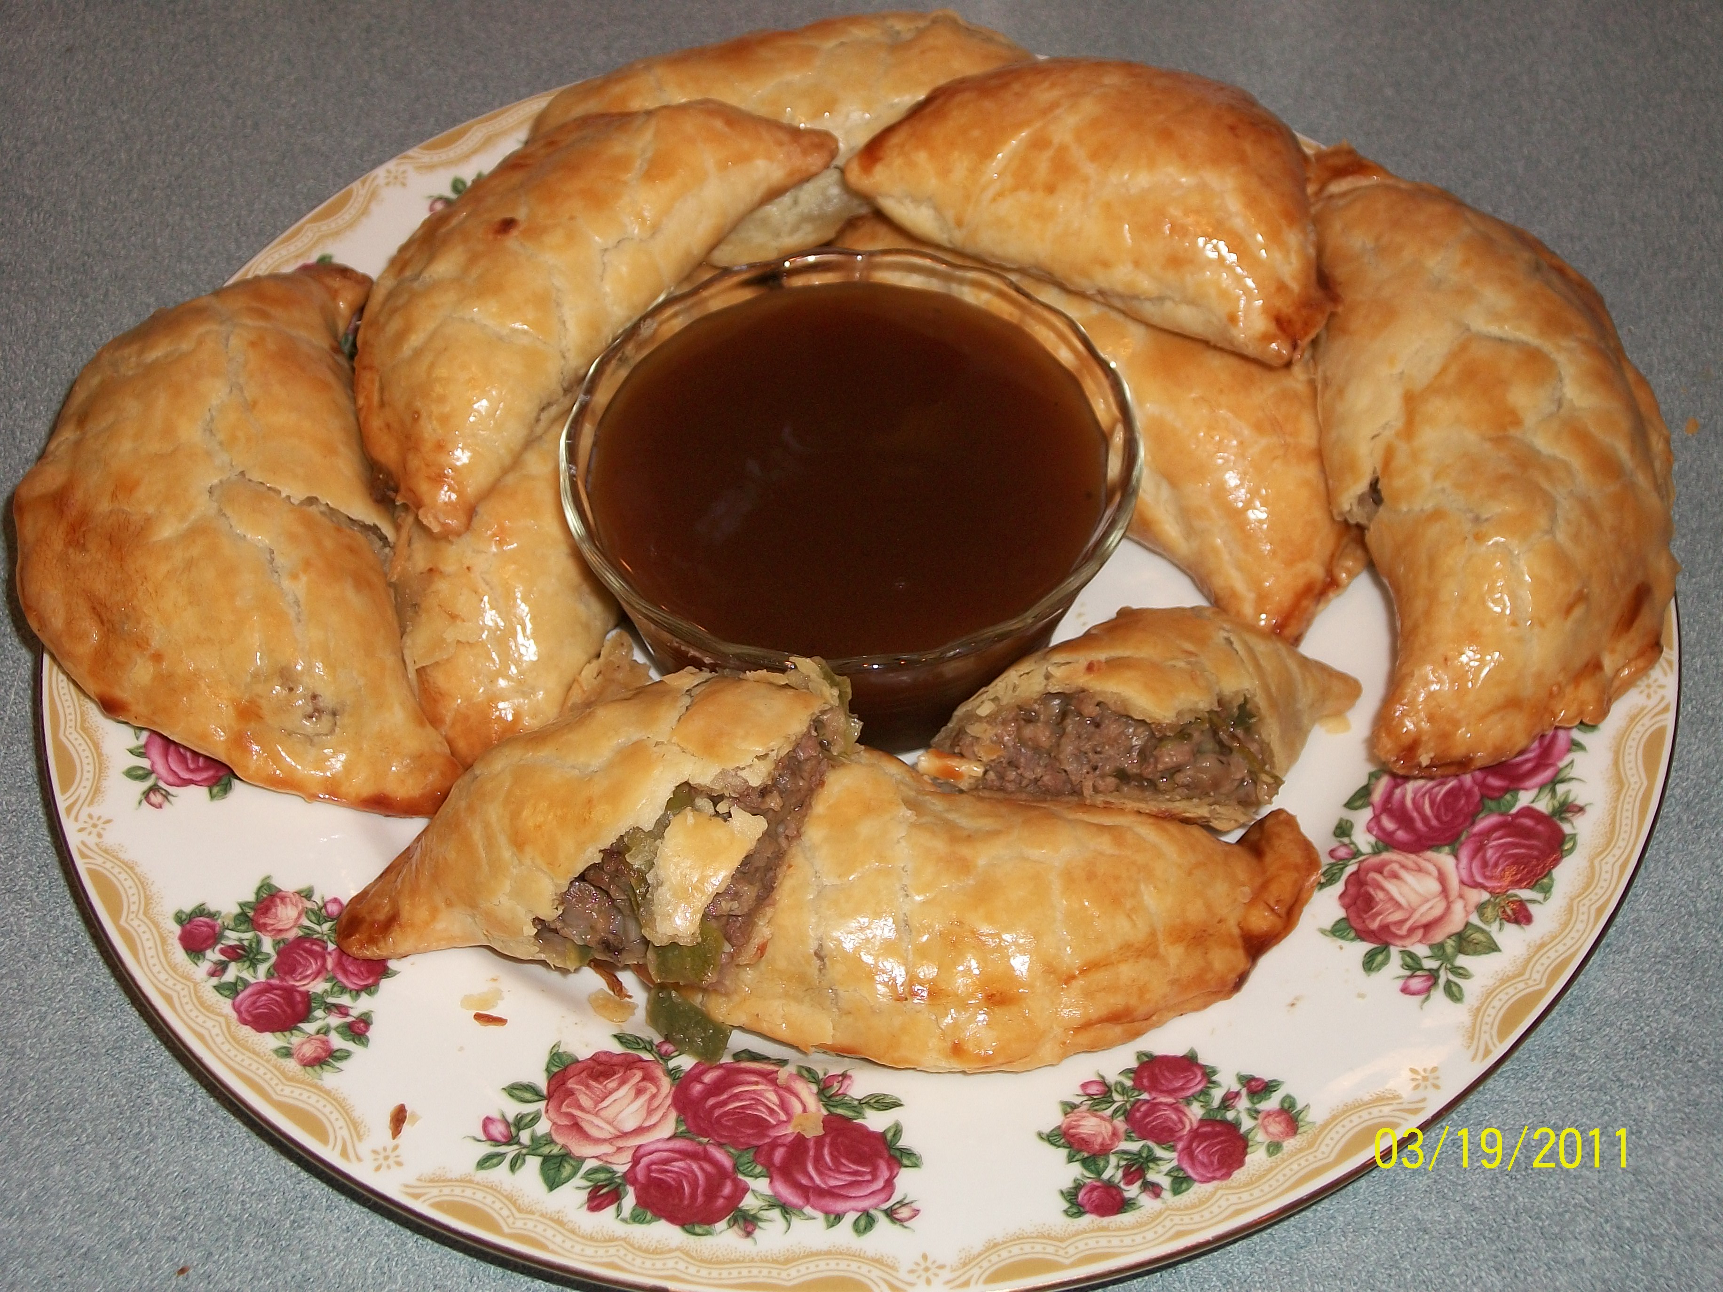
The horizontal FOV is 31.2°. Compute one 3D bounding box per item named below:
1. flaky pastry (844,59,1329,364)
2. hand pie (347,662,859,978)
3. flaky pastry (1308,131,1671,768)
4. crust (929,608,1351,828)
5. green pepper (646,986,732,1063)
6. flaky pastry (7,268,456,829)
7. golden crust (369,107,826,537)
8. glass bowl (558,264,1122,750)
[{"bbox_3d":[0.048,-0.088,0.537,0.091,0.036,0.047,25,49,21],"label":"flaky pastry"},{"bbox_3d":[-0.039,0.022,0.487,0.088,0.039,0.038,-19,53,-12],"label":"hand pie"},{"bbox_3d":[0.109,-0.045,0.522,0.059,0.040,0.126,-5,51,6],"label":"flaky pastry"},{"bbox_3d":[0.043,0.006,0.497,0.072,0.035,0.037,4,52,6],"label":"crust"},{"bbox_3d":[-0.028,0.058,0.478,0.015,0.007,0.007,25,57,21],"label":"green pepper"},{"bbox_3d":[-0.111,-0.026,0.516,0.064,0.040,0.117,-7,51,-12],"label":"flaky pastry"},{"bbox_3d":[-0.058,-0.073,0.539,0.052,0.038,0.106,23,56,30],"label":"golden crust"},{"bbox_3d":[-0.001,-0.018,0.514,0.093,0.044,0.093,-2,52,2],"label":"glass bowl"}]

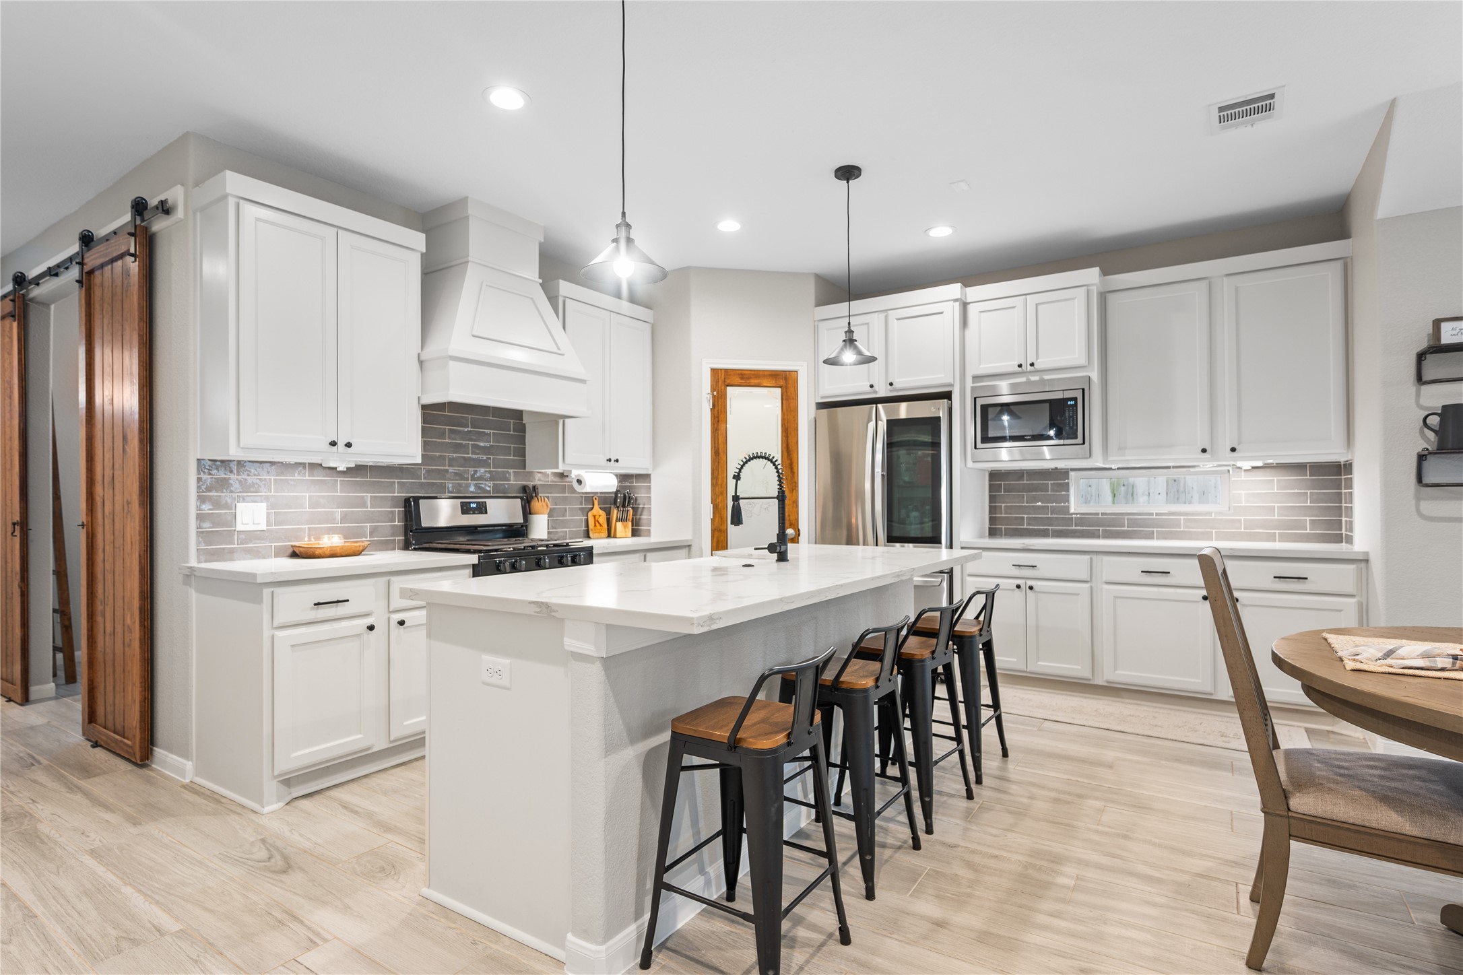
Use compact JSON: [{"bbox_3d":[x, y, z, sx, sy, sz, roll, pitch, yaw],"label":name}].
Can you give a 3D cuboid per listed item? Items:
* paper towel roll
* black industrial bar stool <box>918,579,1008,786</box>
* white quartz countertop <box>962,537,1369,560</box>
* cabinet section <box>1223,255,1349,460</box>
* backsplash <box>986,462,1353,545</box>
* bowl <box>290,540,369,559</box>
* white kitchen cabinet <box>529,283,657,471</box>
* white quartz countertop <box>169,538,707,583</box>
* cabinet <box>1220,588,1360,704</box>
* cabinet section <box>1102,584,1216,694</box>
[{"bbox_3d":[-0.908,-0.024,4.898,0.121,0.121,0.282,-1,-1,34],"label":"paper towel roll"},{"bbox_3d":[0.974,0.821,3.262,0.421,0.802,0.421,-1,-1,34],"label":"black industrial bar stool"},{"bbox_3d":[2.385,0.331,4.227,1.902,0.037,0.662,-1,-1,34],"label":"white quartz countertop"},{"bbox_3d":[3.052,-0.675,4.068,0.526,1.018,0.330,-1,-1,32],"label":"cabinet section"},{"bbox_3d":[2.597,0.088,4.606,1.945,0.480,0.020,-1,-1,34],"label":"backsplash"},{"bbox_3d":[-1.882,0.299,3.467,0.178,0.062,0.375,-1,-1,34],"label":"bowl"},{"bbox_3d":[-0.915,-0.668,4.830,0.327,1.141,0.869,-1,-1,34],"label":"white kitchen cabinet"},{"bbox_3d":[-1.271,0.352,3.999,0.636,0.040,2.692,-1,-1,34],"label":"white quartz countertop"},{"bbox_3d":[2.919,0.794,3.860,0.538,0.551,0.603,-1,-1,34],"label":"cabinet"},{"bbox_3d":[2.482,0.826,4.240,0.531,0.548,0.550,-1,-1,32],"label":"cabinet section"}]

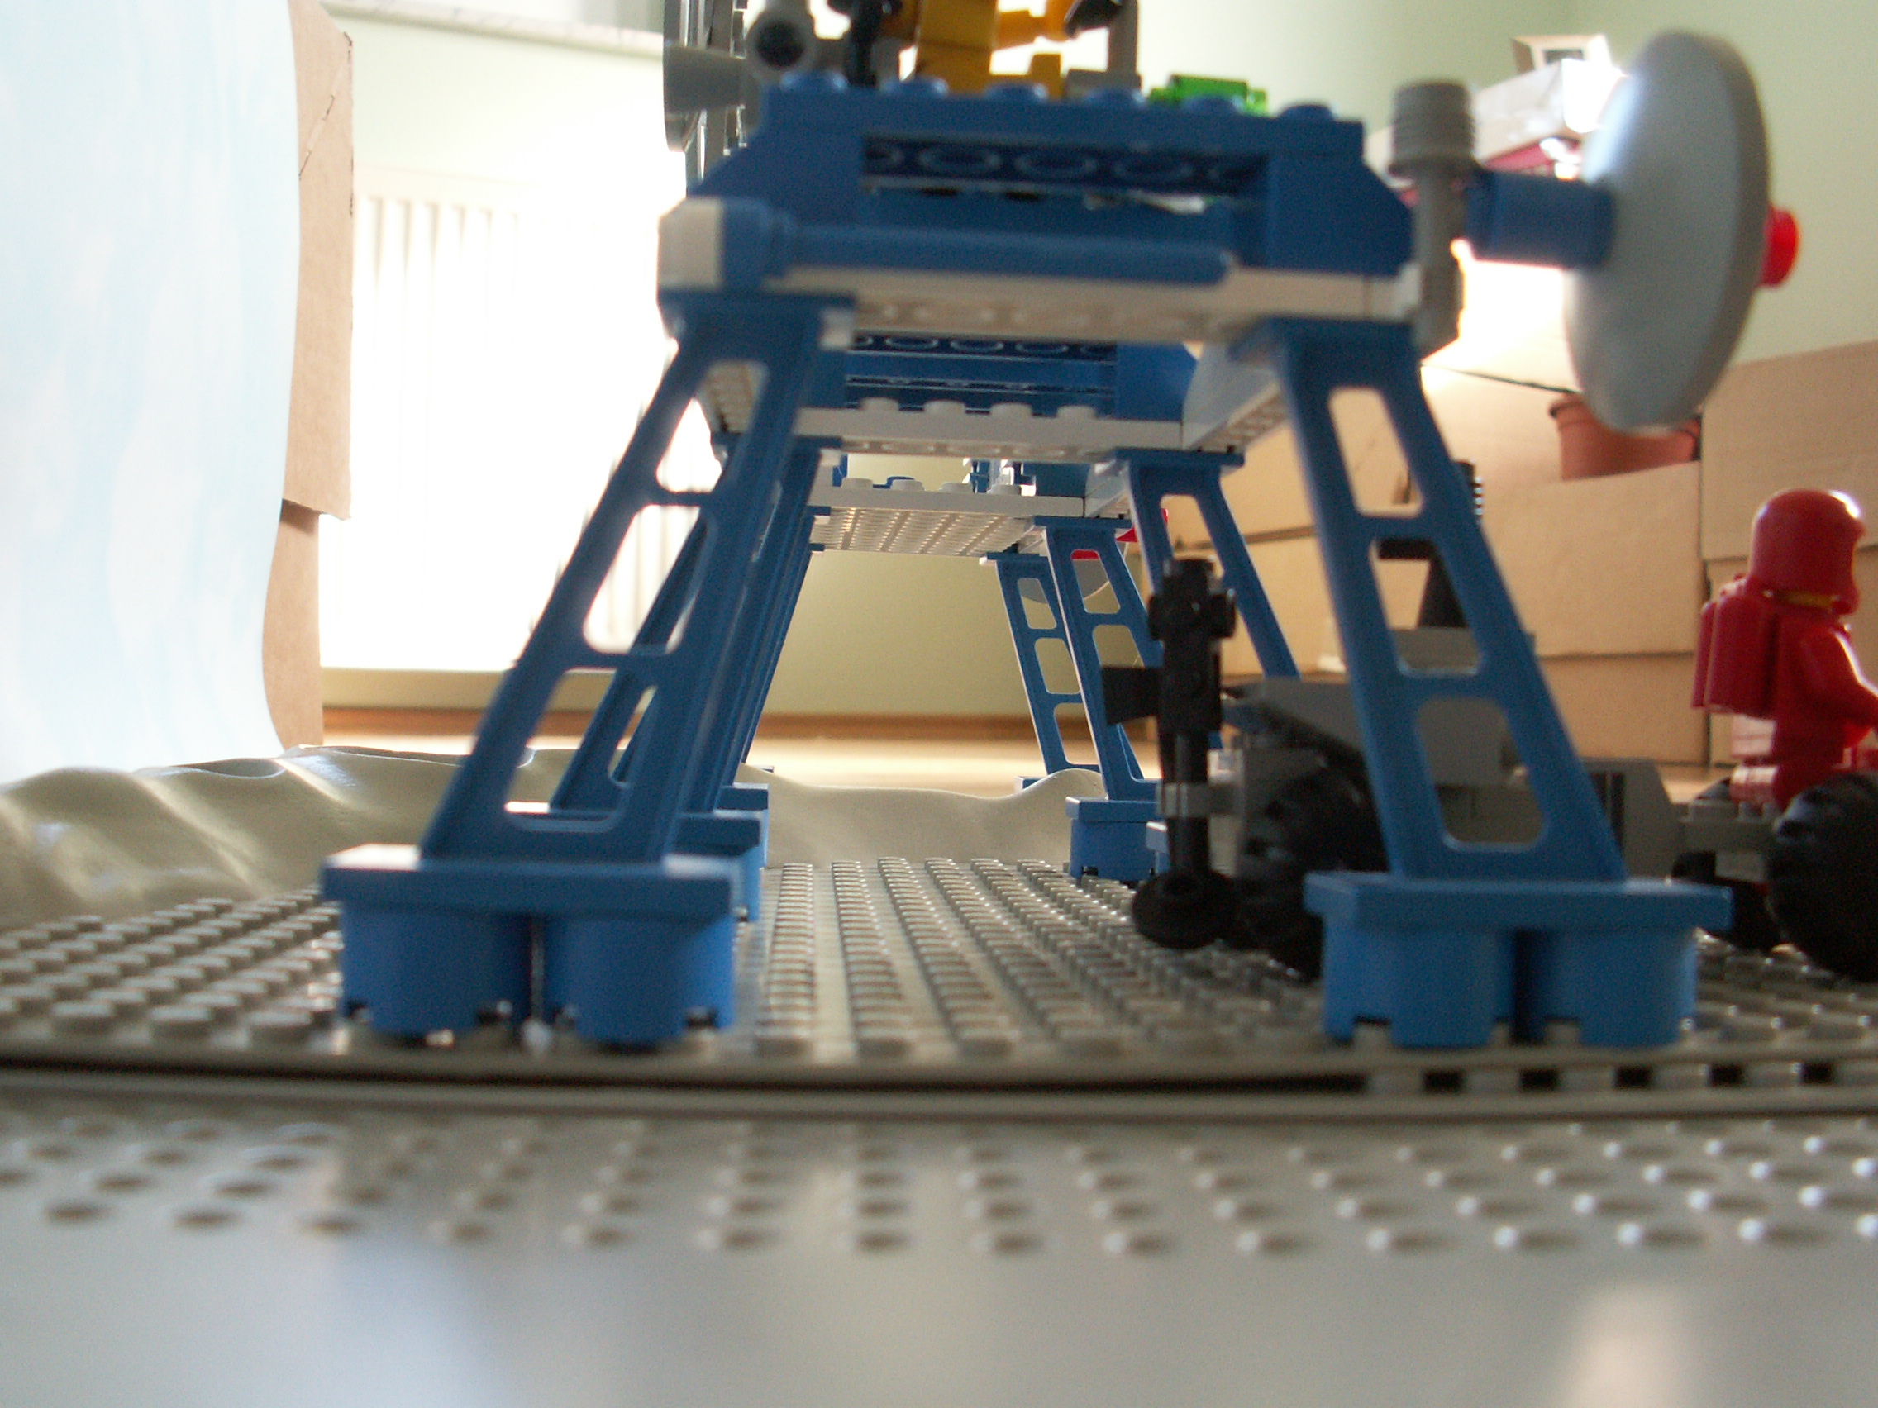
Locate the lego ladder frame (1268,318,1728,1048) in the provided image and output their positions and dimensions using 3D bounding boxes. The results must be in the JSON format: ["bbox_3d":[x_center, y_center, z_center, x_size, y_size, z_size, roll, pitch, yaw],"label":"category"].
[{"bbox_3d":[0.046,-0.001,0.163,0.040,0.059,0.016,2,0,-4],"label":"lego ladder frame"}]

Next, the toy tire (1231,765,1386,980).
[{"bbox_3d":[0.040,0.017,0.184,0.021,0.021,0.012,2,0,-8],"label":"toy tire"}]

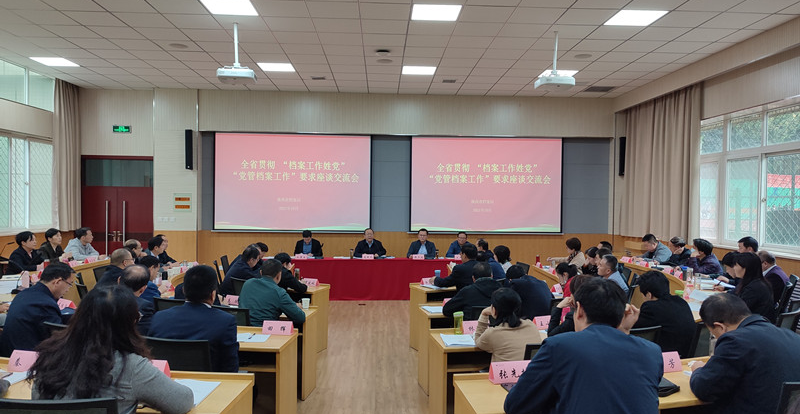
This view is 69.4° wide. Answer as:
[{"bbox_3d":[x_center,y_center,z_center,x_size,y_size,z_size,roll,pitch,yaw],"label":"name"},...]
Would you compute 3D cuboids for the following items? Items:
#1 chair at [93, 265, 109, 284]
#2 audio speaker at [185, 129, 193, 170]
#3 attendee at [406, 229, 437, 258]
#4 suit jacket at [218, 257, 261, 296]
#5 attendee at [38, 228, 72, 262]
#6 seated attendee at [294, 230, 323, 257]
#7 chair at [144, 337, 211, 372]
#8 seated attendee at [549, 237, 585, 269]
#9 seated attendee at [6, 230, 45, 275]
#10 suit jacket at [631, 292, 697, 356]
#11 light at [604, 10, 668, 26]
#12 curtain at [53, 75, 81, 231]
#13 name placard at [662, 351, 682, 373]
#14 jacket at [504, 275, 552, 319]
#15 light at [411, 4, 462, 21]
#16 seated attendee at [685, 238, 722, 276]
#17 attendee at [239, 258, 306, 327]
[{"bbox_3d":[-2.859,1.156,6.019,0.600,1.000,0.600,1,1,-12],"label":"chair"},{"bbox_3d":[-4.260,-1.155,11.655,0.140,0.796,0.140,1,1,-7],"label":"audio speaker"},{"bbox_3d":[0.390,1.055,11.016,0.560,1.330,0.680,1,0,-2],"label":"attendee"},{"bbox_3d":[-1.815,0.887,6.700,0.560,0.620,0.500,1,1,-32],"label":"suit jacket"},{"bbox_3d":[-5.051,0.968,8.454,0.680,1.290,0.500,1,0,-5],"label":"attendee"},{"bbox_3d":[-1.754,1.028,10.907,0.540,1.200,0.680,1,0,-2],"label":"seated attendee"},{"bbox_3d":[-1.250,1.129,3.089,0.600,0.950,0.600,1,0,5],"label":"chair"},{"bbox_3d":[2.655,1.121,9.332,0.680,1.280,0.500,1,0,1],"label":"seated attendee"},{"bbox_3d":[-5.031,0.972,7.754,0.680,1.280,0.500,1,0,-5],"label":"seated attendee"},{"bbox_3d":[1.936,0.942,4.273,0.480,0.670,0.430,1,0,-24],"label":"suit jacket"},{"bbox_3d":[2.816,-2.264,6.901,0.590,0.050,0.590,1,0,-2],"label":"light"},{"bbox_3d":[-6.424,-0.961,11.146,0.170,2.830,0.800,1,0,-2],"label":"curtain"},{"bbox_3d":[1.587,0.940,3.499,0.220,0.100,0.095,1,0,-16],"label":"name placard"},{"bbox_3d":[1.091,0.897,5.045,0.480,0.640,0.430,1,0,-22],"label":"jacket"},{"bbox_3d":[0.423,-2.291,6.772,0.600,0.050,0.600,1,0,-2],"label":"light"},{"bbox_3d":[4.394,1.106,8.606,0.660,1.280,0.520,1,0,11],"label":"seated attendee"},{"bbox_3d":[-1.087,1.087,4.854,0.550,1.250,0.780,1,0,3],"label":"attendee"}]

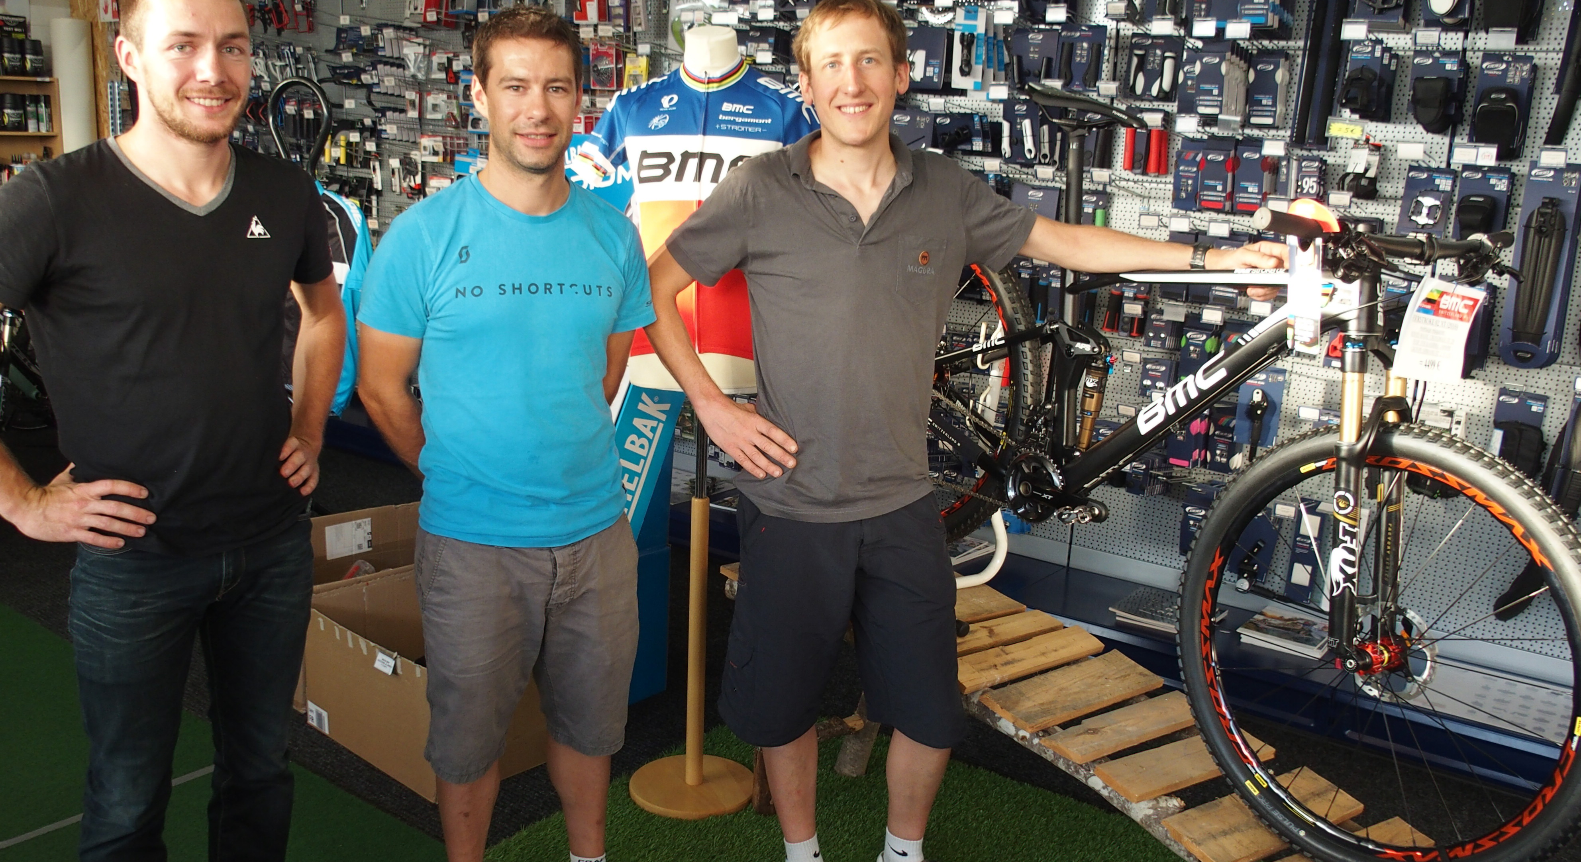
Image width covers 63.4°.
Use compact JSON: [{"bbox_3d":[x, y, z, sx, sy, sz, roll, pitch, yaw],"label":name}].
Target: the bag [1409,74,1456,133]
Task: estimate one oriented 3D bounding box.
[{"bbox_3d":[1.682,-0.853,3.351,0.095,0.145,0.080,11,16,33],"label":"bag"}]

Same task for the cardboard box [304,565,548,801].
[{"bbox_3d":[-0.917,0.637,3.345,0.590,0.345,0.400,14,18,41],"label":"cardboard box"}]

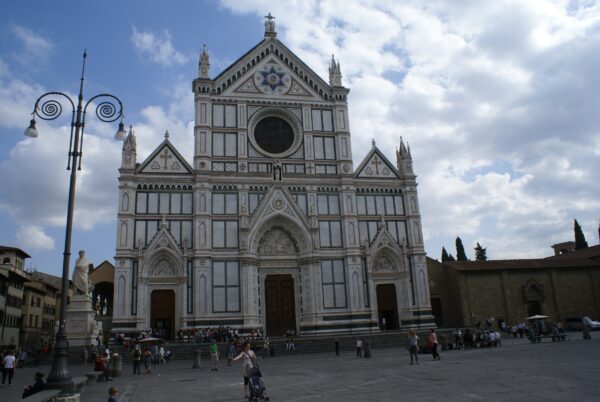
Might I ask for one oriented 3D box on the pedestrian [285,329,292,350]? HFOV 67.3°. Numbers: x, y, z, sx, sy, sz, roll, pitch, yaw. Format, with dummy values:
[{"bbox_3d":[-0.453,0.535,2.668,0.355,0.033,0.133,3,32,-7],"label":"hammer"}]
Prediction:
[{"bbox_3d":[-1.110,13.732,44.686,0.600,1.950,0.450,1,-16,-12],"label":"pedestrian"}]

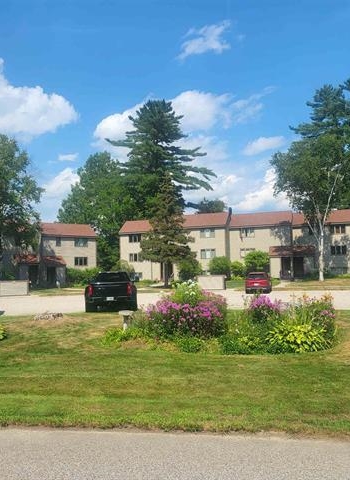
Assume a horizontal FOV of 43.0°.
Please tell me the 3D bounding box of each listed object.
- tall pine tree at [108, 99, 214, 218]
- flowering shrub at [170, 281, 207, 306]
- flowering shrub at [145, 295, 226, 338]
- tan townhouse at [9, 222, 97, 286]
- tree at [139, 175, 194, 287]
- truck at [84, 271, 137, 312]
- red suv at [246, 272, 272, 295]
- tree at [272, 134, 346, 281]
[{"bbox_3d":[-2.659,-8.759,76.573,17.500,30.300,16.000,-1,-3,0],"label":"tall pine tree"},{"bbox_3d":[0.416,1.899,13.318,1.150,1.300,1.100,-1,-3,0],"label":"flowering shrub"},{"bbox_3d":[0.319,1.991,11.711,2.100,1.110,1.500,-1,-3,0],"label":"flowering shrub"},{"bbox_3d":[-18.768,1.778,63.315,14.000,8.700,10.000,1,-4,-38],"label":"tan townhouse"},{"bbox_3d":[-0.850,-0.827,43.606,5.300,10.900,5.300,-1,-3,0],"label":"tree"},{"bbox_3d":[-3.216,2.731,23.392,2.300,1.950,6.100,-1,-3,-5],"label":"truck"},{"bbox_3d":[6.938,3.325,35.867,1.860,1.680,4.550,-2,-3,16],"label":"red suv"},{"bbox_3d":[14.526,-3.492,48.738,8.100,16.050,7.600,-1,-3,0],"label":"tree"}]

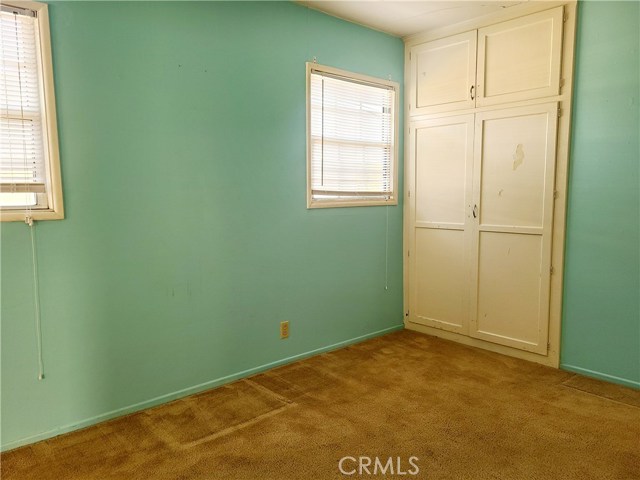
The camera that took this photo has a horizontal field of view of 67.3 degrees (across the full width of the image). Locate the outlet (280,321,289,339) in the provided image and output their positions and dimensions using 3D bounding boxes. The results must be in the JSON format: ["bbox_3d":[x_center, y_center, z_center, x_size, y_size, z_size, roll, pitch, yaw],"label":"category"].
[{"bbox_3d":[-0.240,0.626,3.328,0.072,0.116,0.010,-5,8,-42],"label":"outlet"}]

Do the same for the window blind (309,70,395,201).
[{"bbox_3d":[0.275,-0.770,3.661,0.899,0.870,0.040,-5,8,-42],"label":"window blind"}]

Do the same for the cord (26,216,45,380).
[{"bbox_3d":[-1.337,0.284,2.264,0.040,0.785,0.030,-5,8,-42],"label":"cord"}]

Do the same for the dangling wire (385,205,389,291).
[{"bbox_3d":[0.558,0.065,3.954,0.025,0.712,0.025,-5,8,-42],"label":"dangling wire"}]

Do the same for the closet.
[{"bbox_3d":[1.362,-0.399,3.788,0.500,2.442,1.317,-5,8,-42],"label":"closet"}]

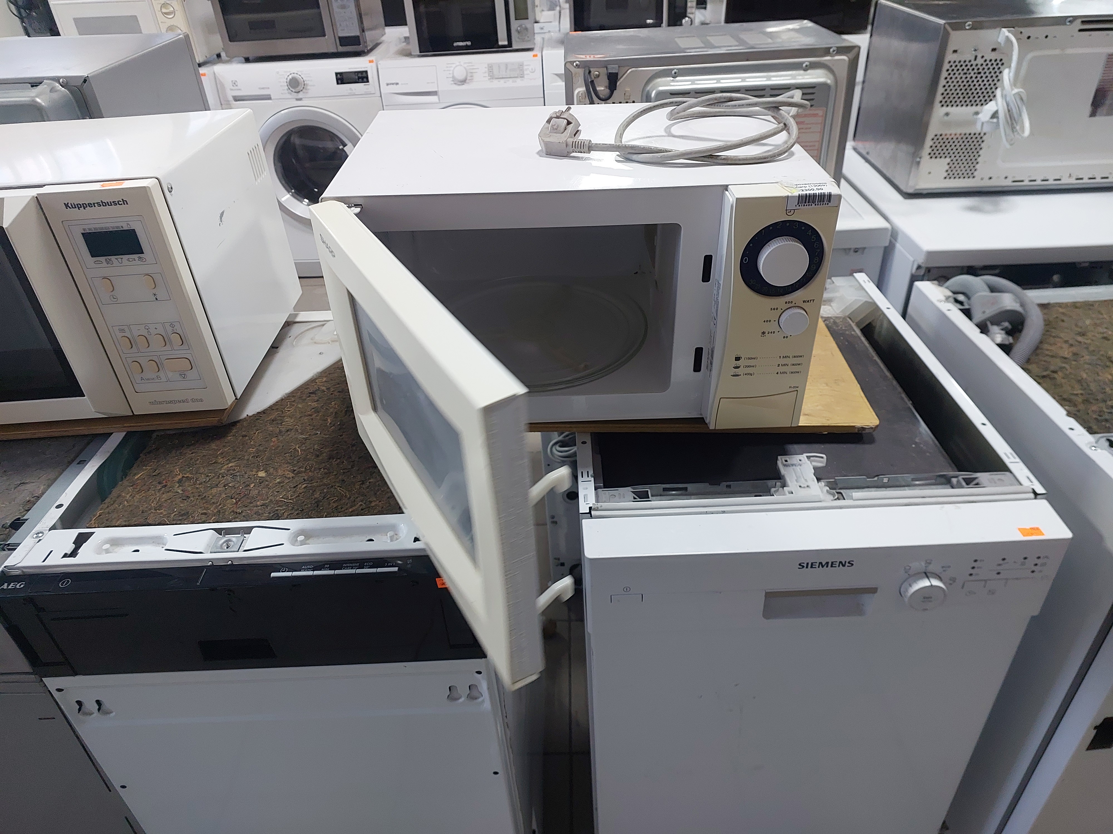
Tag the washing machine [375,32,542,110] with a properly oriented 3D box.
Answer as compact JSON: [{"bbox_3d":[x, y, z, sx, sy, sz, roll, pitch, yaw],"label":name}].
[{"bbox_3d":[-0.363,-1.106,3.144,0.597,0.850,0.600,-5,35,-4],"label":"washing machine"}]

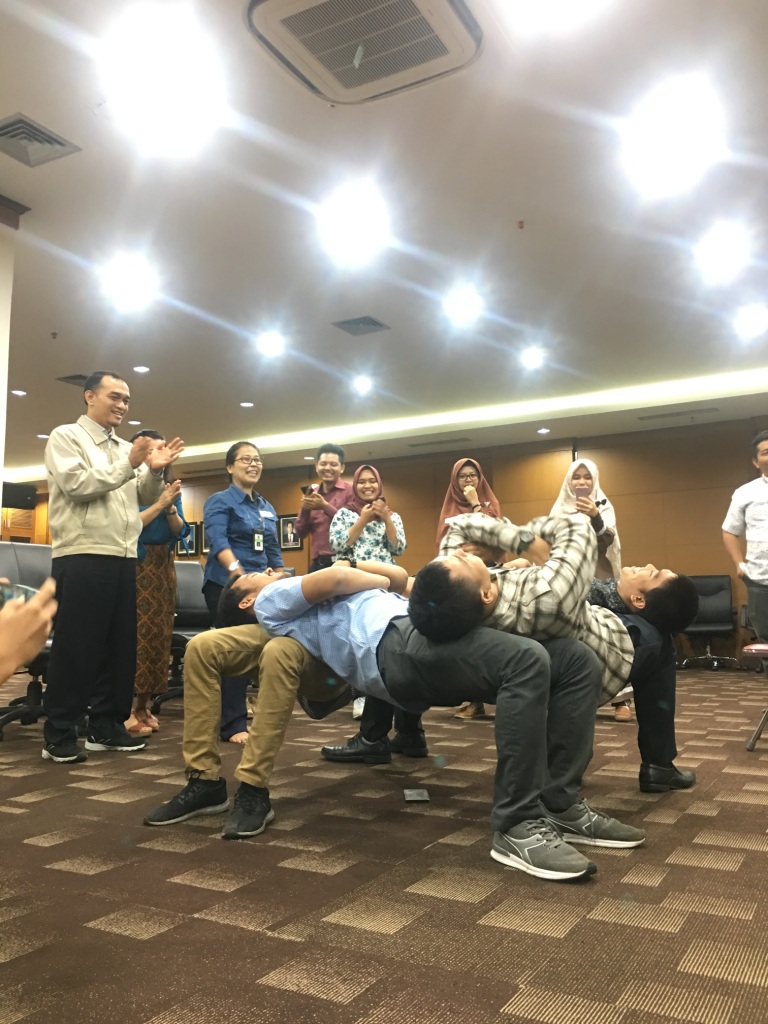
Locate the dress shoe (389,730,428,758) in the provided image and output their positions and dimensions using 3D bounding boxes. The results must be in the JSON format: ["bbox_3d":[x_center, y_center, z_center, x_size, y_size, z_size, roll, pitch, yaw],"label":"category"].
[{"bbox_3d":[0.045,0.968,3.615,0.300,0.115,0.105,-3,-7,18],"label":"dress shoe"}]

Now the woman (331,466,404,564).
[{"bbox_3d":[-0.093,0.457,5.031,0.460,1.490,0.340,0,-7,-5],"label":"woman"}]

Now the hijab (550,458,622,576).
[{"bbox_3d":[1.199,0.052,5.050,0.420,0.720,0.340,-2,-7,11],"label":"hijab"}]

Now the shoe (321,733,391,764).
[{"bbox_3d":[-0.111,0.952,3.490,0.303,0.120,0.107,-3,-7,20],"label":"shoe"}]

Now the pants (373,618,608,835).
[{"bbox_3d":[0.292,0.572,2.380,0.580,0.550,0.430,-6,-8,38],"label":"pants"}]

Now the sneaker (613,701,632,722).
[{"bbox_3d":[1.356,1.126,4.896,0.100,0.100,0.250,-2,-7,14],"label":"sneaker"}]

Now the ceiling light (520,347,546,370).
[{"bbox_3d":[1.266,-1.309,7.315,0.170,0.060,0.170,-4,-7,29],"label":"ceiling light"}]

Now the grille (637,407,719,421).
[{"bbox_3d":[3.130,-1.040,9.121,0.800,0.030,0.180,-4,-8,29],"label":"grille"}]

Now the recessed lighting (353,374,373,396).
[{"bbox_3d":[-0.204,-1.200,8.137,0.170,0.060,0.170,-4,-7,29],"label":"recessed lighting"}]

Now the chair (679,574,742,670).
[{"bbox_3d":[3.395,1.151,9.004,0.660,0.970,0.650,-4,-7,24],"label":"chair"}]

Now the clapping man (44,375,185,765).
[{"bbox_3d":[-1.202,0.203,3.883,0.530,1.720,0.540,-3,-7,18],"label":"clapping man"}]

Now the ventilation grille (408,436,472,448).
[{"bbox_3d":[0.669,-0.817,10.153,0.800,0.040,0.170,-4,-7,29],"label":"ventilation grille"}]

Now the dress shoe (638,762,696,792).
[{"bbox_3d":[0.967,0.881,2.917,0.280,0.105,0.100,4,-8,-31],"label":"dress shoe"}]

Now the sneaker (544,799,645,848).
[{"bbox_3d":[0.558,0.836,2.339,0.285,0.115,0.105,-4,-7,28],"label":"sneaker"}]

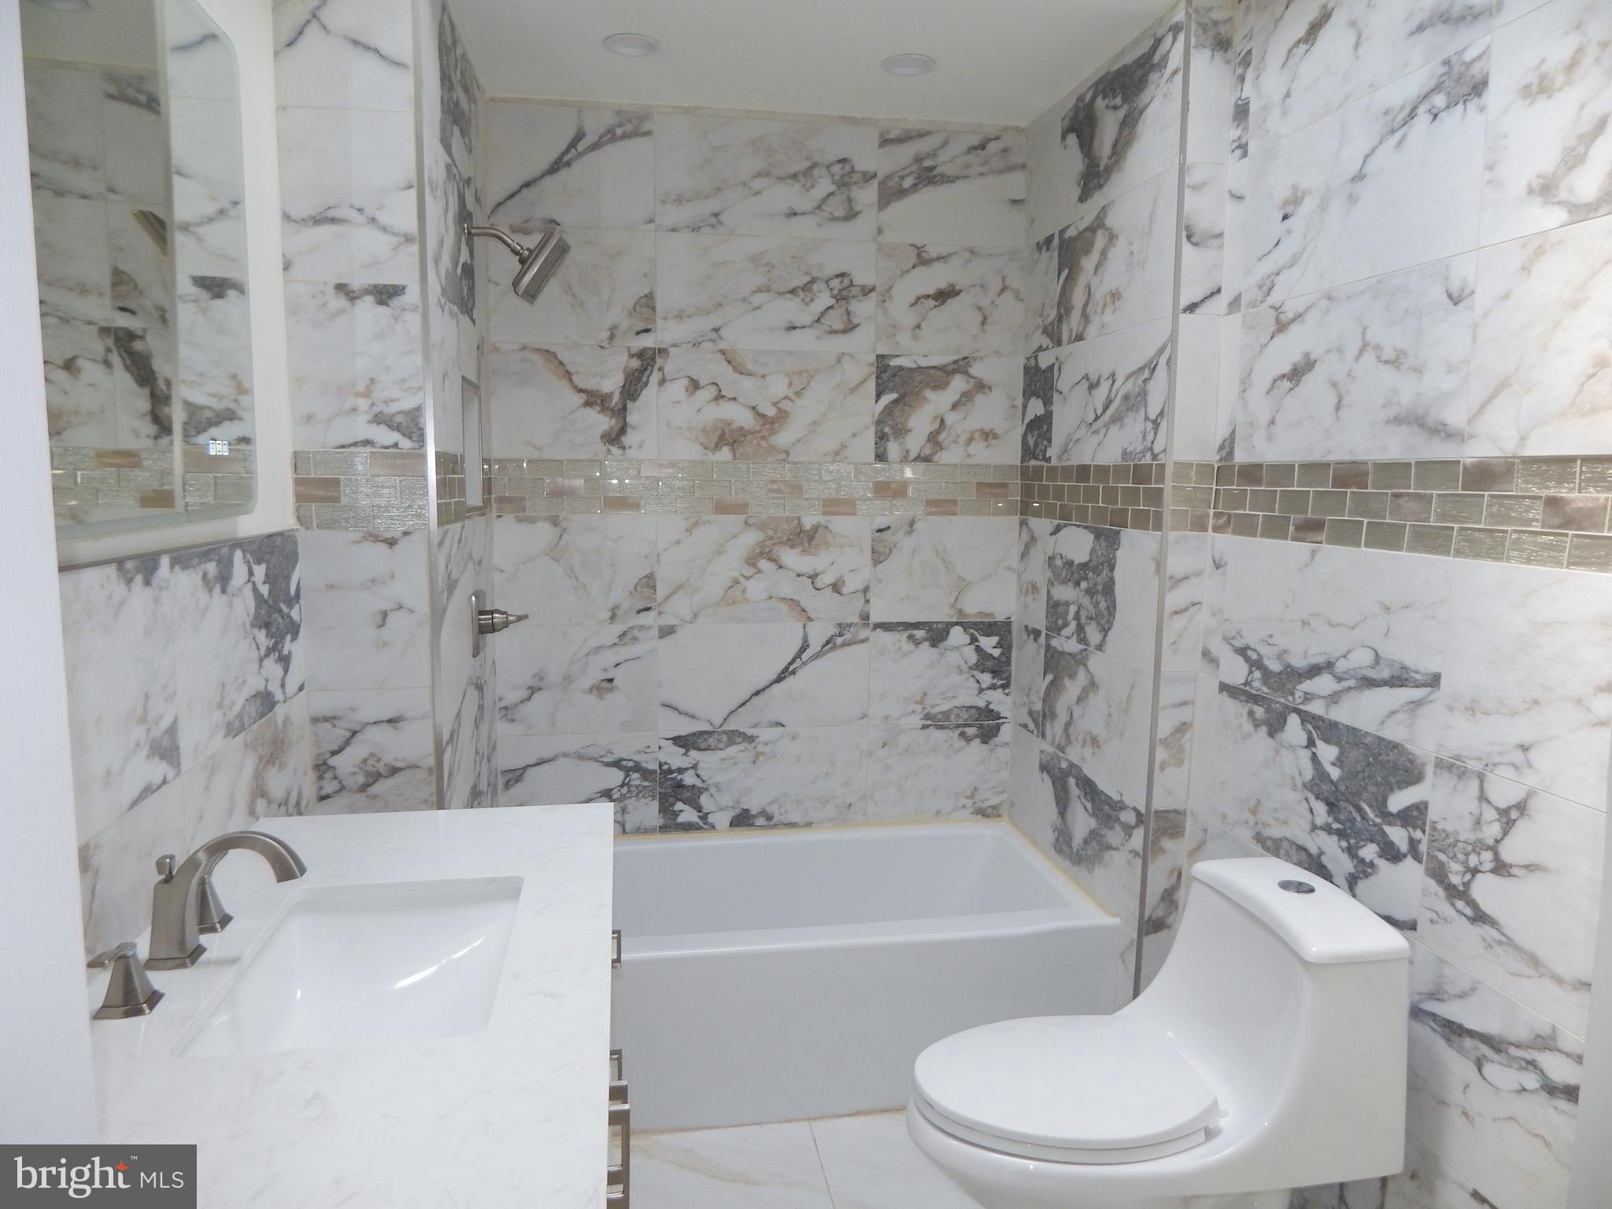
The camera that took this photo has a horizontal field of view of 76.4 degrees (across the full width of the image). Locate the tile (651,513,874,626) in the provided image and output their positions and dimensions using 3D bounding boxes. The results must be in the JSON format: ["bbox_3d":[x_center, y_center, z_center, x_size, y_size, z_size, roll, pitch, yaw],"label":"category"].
[{"bbox_3d":[-0.112,-0.099,2.914,0.609,0.305,0.010,0,7,-8],"label":"tile"}]

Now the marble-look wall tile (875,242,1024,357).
[{"bbox_3d":[0.410,-0.849,2.878,0.428,0.296,0.010,-1,7,-10],"label":"marble-look wall tile"}]

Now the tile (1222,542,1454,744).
[{"bbox_3d":[0.933,0.045,1.861,0.010,0.305,0.605,-1,7,-10],"label":"tile"}]

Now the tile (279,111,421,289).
[{"bbox_3d":[-0.823,-0.734,1.849,0.227,0.296,0.010,-1,7,-10],"label":"tile"}]

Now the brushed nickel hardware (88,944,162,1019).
[{"bbox_3d":[-0.732,0.400,1.087,0.055,0.084,0.106,-1,7,-10],"label":"brushed nickel hardware"}]

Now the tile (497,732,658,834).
[{"bbox_3d":[-0.635,0.513,2.905,0.436,0.300,0.012,-1,7,-8],"label":"tile"}]

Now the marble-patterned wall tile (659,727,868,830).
[{"bbox_3d":[-0.118,0.508,2.982,0.605,0.300,0.012,-1,7,-8],"label":"marble-patterned wall tile"}]

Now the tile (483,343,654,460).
[{"bbox_3d":[-0.626,-0.549,2.782,0.440,0.305,0.010,0,7,-8],"label":"tile"}]

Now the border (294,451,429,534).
[{"bbox_3d":[-0.835,-0.213,1.935,0.232,0.151,0.010,-1,7,-10],"label":"border"}]

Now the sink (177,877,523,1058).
[{"bbox_3d":[-0.515,0.509,1.251,0.330,0.159,0.438,-1,7,-10],"label":"sink"}]

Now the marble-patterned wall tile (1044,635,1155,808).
[{"bbox_3d":[0.705,0.262,2.525,0.010,0.300,0.589,-1,7,-10],"label":"marble-patterned wall tile"}]

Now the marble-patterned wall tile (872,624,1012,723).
[{"bbox_3d":[0.401,0.201,3.032,0.441,0.305,0.010,-1,7,-10],"label":"marble-patterned wall tile"}]

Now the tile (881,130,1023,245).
[{"bbox_3d":[0.416,-1.166,2.861,0.441,0.309,0.010,-1,7,-10],"label":"tile"}]

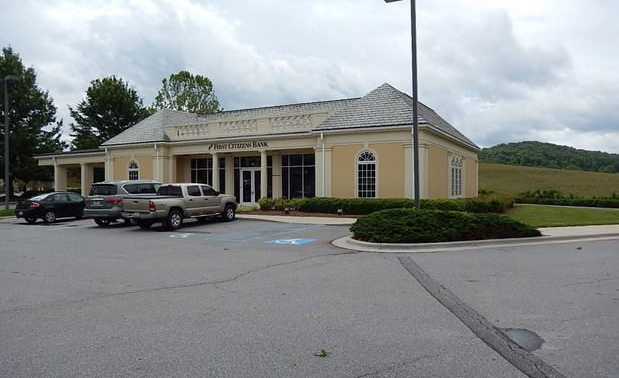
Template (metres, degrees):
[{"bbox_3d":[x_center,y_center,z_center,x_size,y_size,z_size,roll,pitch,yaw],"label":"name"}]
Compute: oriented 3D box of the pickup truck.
[{"bbox_3d":[-5.245,0.650,19.035,1.895,1.780,5.290,0,0,30],"label":"pickup truck"}]

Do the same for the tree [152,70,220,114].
[{"bbox_3d":[-16.631,-7.584,61.056,9.800,17.400,9.800,0,0,29],"label":"tree"}]

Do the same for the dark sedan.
[{"bbox_3d":[-12.366,0.883,22.676,1.740,1.480,4.470,0,0,28],"label":"dark sedan"}]

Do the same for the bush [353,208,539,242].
[{"bbox_3d":[4.052,1.032,13.957,6.000,0.860,2.700,0,0,-8],"label":"bush"}]

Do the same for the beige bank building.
[{"bbox_3d":[-4.959,-2.481,36.471,33.250,7.110,16.920,0,0,29],"label":"beige bank building"}]

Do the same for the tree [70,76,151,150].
[{"bbox_3d":[-24.593,-6.385,55.049,10.300,15.200,10.300,0,0,29],"label":"tree"}]

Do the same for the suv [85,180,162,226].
[{"bbox_3d":[-7.516,0.605,20.538,2.030,1.920,5.250,0,0,26],"label":"suv"}]

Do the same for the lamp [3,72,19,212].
[{"bbox_3d":[-16.477,-2.586,24.786,1.150,7.470,0.420,0,0,29],"label":"lamp"}]

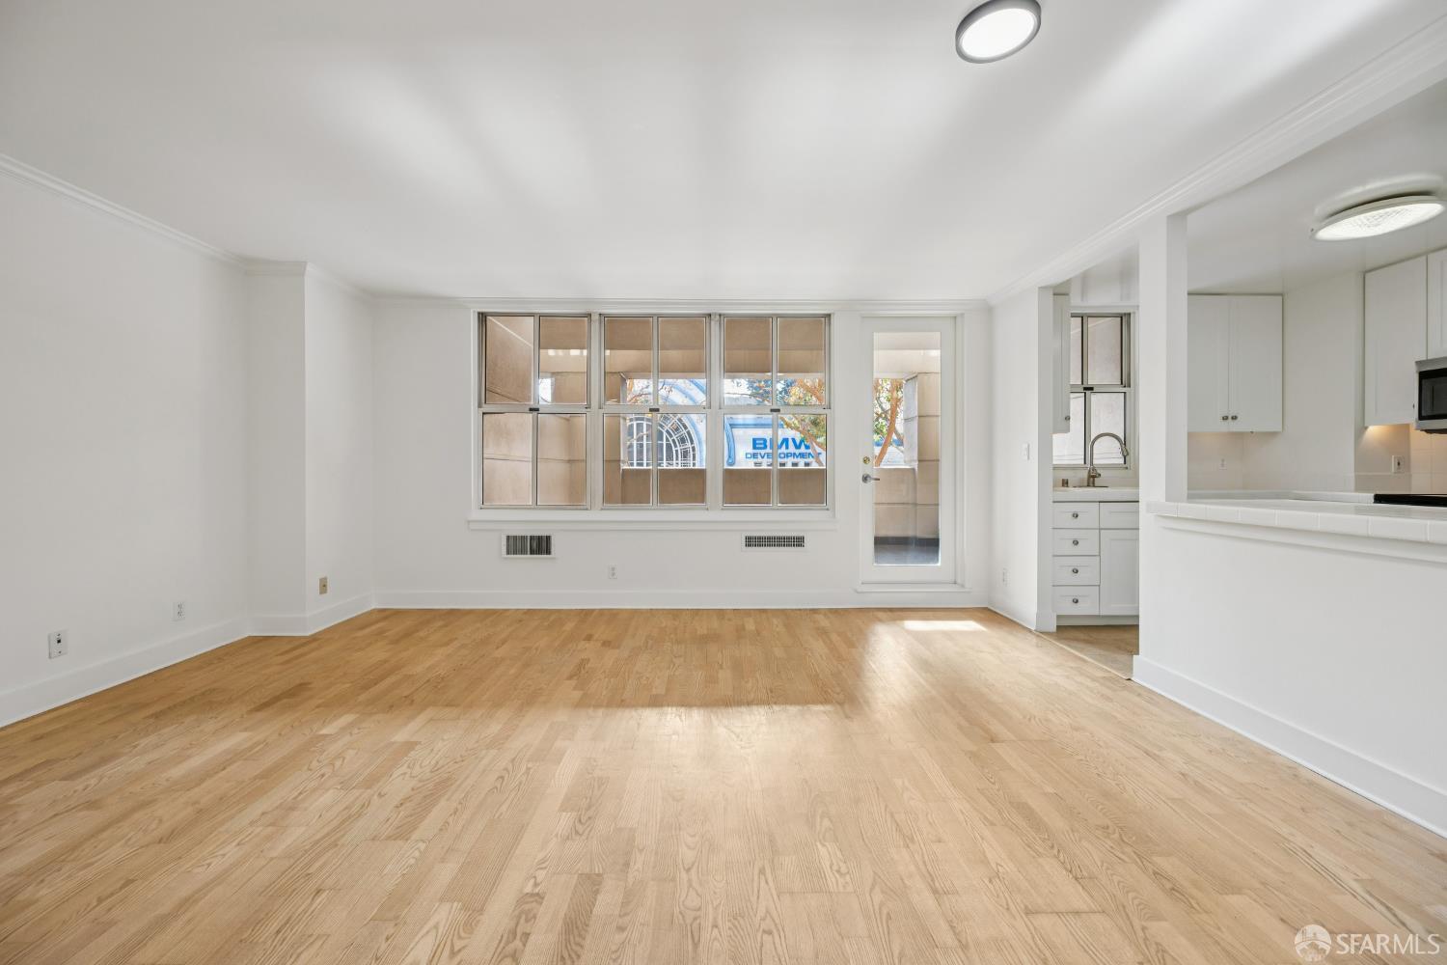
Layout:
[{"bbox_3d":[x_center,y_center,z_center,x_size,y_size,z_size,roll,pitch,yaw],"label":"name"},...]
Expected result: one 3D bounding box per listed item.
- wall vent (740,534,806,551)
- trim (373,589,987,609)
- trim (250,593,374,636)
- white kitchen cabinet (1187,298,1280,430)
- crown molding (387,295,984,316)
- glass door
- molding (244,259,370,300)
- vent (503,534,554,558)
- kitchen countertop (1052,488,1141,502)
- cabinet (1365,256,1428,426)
[{"bbox_3d":[0.400,0.470,4.405,0.515,0.145,0.022,0,1,0],"label":"wall vent"},{"bbox_3d":[-0.325,0.915,4.405,4.800,0.145,0.022,0,1,0],"label":"trim"},{"bbox_3d":[-2.915,0.930,4.050,0.400,0.150,0.720,0,1,0],"label":"trim"},{"bbox_3d":[3.680,-0.870,4.255,0.760,0.995,0.320,0,1,0],"label":"white kitchen cabinet"},{"bbox_3d":[-0.325,-1.385,4.375,4.830,0.100,0.075,0,1,0],"label":"crown molding"},{"bbox_3d":[1.458,-0.254,4.435,0.750,2.090,0.050,0,1,0],"label":"glass door"},{"bbox_3d":[-2.900,-1.390,4.020,0.420,0.095,0.790,0,1,0],"label":"molding"},{"bbox_3d":[-1.527,0.495,4.400,0.405,0.195,0.025,0,1,0],"label":"vent"},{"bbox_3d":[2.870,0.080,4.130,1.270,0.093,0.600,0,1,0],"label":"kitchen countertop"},{"bbox_3d":[4.270,-0.845,3.460,0.310,0.985,0.325,0,1,0],"label":"cabinet"}]

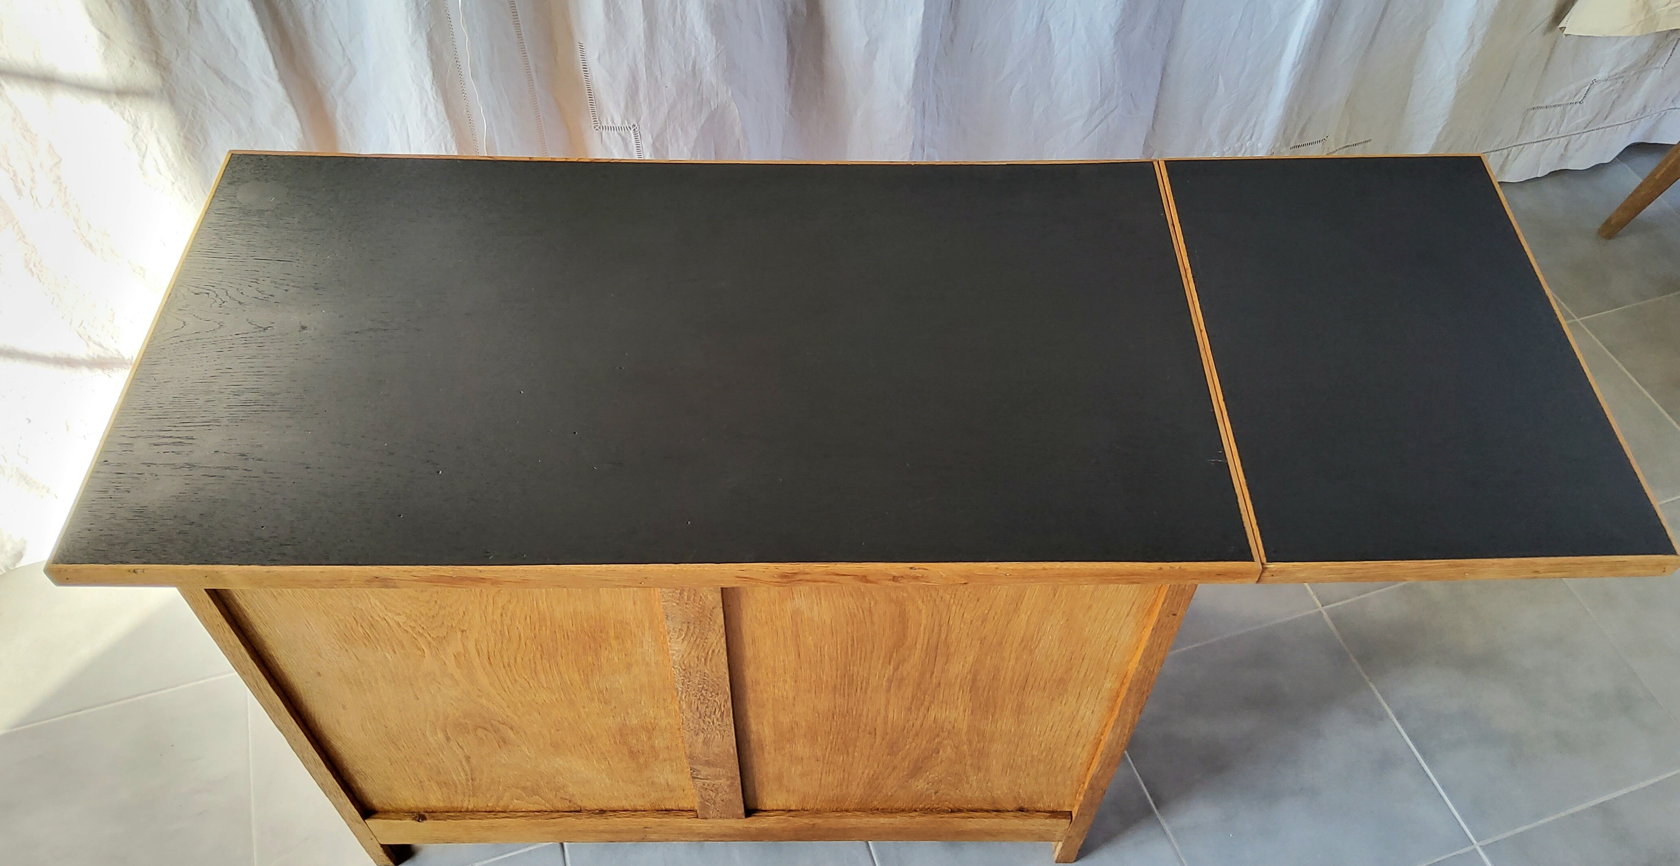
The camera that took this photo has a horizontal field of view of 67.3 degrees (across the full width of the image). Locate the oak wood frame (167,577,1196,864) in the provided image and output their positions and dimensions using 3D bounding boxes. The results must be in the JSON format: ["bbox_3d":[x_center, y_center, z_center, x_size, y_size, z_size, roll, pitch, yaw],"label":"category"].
[{"bbox_3d":[-0.146,0.153,1.608,0.948,0.740,0.530,0,51,-1],"label":"oak wood frame"}]

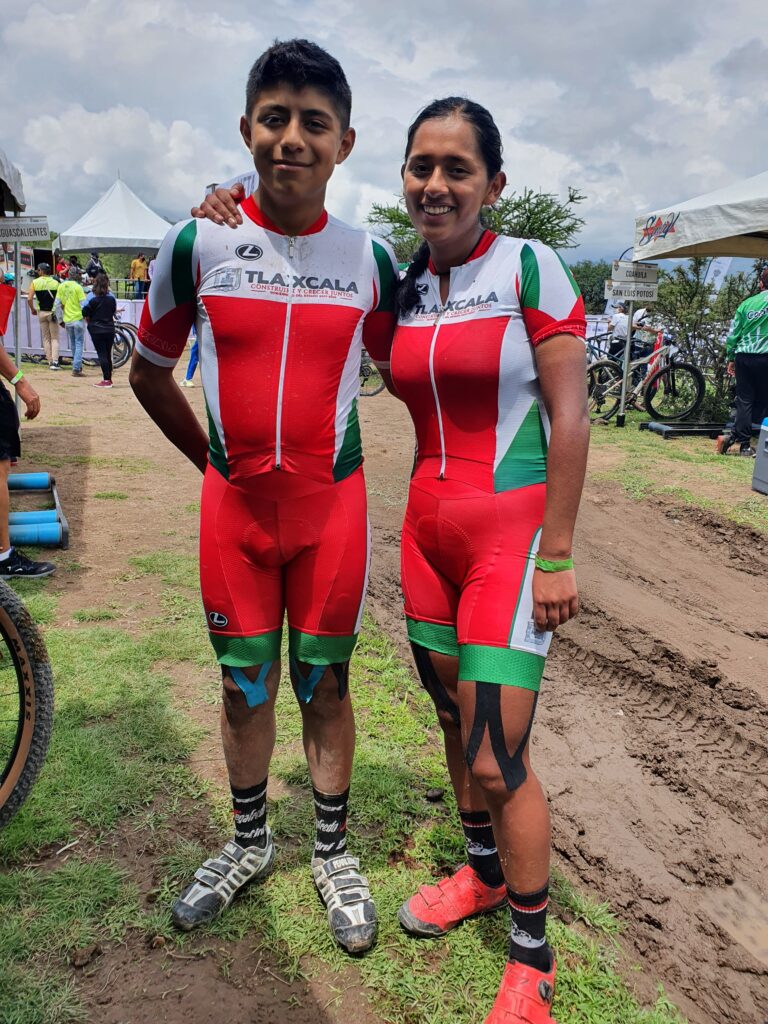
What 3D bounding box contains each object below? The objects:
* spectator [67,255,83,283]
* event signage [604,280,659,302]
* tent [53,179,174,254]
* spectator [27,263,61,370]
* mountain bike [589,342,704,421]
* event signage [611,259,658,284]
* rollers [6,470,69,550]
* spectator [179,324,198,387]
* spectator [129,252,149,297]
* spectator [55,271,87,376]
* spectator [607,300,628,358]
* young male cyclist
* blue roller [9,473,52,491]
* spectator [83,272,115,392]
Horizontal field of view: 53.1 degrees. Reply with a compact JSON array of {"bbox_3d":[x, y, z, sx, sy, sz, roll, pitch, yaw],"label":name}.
[{"bbox_3d":[-7.706,-5.535,19.213,0.470,1.660,0.320,-2,15,-14],"label":"spectator"},{"bbox_3d":[2.830,-2.523,8.800,0.670,0.210,0.030,-1,15,-12],"label":"event signage"},{"bbox_3d":[-8.193,-8.024,24.119,4.000,4.410,4.000,-2,16,-16],"label":"tent"},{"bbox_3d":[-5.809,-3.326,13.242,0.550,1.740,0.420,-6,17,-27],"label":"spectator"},{"bbox_3d":[3.256,-1.675,9.665,1.860,1.060,0.680,-2,16,-15],"label":"mountain bike"},{"bbox_3d":[2.876,-2.755,8.811,0.640,0.220,0.030,-4,16,-22],"label":"event signage"},{"bbox_3d":[-2.160,-0.013,4.495,0.500,0.120,1.350,-5,16,-24],"label":"rollers"},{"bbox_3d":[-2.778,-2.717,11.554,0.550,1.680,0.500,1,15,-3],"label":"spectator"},{"bbox_3d":[-6.507,-6.011,20.467,0.520,1.700,0.350,-5,16,-24],"label":"spectator"},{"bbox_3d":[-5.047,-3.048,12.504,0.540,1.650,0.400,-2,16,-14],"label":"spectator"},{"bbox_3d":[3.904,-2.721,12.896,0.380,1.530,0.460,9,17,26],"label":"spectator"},{"bbox_3d":[-0.211,0.033,1.495,0.570,1.710,0.380,0,15,-7],"label":"young male cyclist"},{"bbox_3d":[-2.415,-0.193,5.060,0.400,0.112,0.112,-4,16,-23],"label":"blue roller"},{"bbox_3d":[-4.035,-2.595,10.993,0.400,1.620,0.470,12,18,34],"label":"spectator"}]

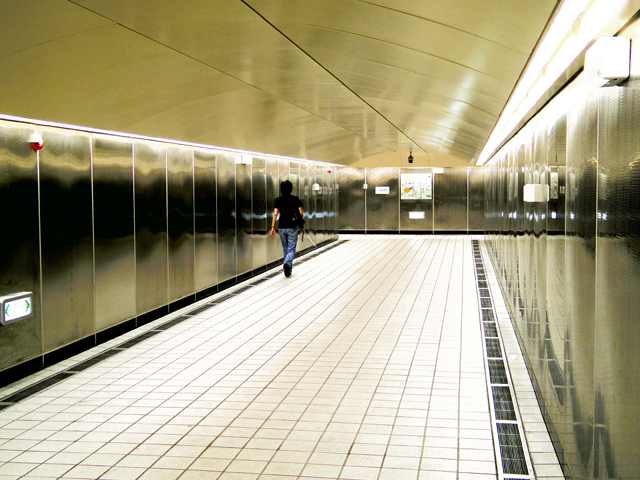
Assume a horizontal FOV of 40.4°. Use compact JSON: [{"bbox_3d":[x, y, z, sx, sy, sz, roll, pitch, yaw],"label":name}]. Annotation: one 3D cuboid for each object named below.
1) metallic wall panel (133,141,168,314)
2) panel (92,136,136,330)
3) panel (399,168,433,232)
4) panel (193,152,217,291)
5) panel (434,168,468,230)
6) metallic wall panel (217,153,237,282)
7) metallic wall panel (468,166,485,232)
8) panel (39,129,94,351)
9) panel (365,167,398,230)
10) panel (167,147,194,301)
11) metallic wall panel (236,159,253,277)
[{"bbox_3d":[-1.914,-0.154,9.777,0.050,1.919,1.046,0,4,9],"label":"metallic wall panel"},{"bbox_3d":[-2.084,-0.090,8.747,0.050,1.919,1.046,0,4,9],"label":"panel"},{"bbox_3d":[2.966,-1.250,26.606,1.036,1.898,0.050,0,4,9],"label":"panel"},{"bbox_3d":[-1.573,-0.284,11.837,0.050,1.919,1.046,0,4,9],"label":"panel"},{"bbox_3d":[3.988,-1.246,26.437,1.036,1.898,0.050,0,4,9],"label":"panel"},{"bbox_3d":[-1.403,-0.349,12.867,0.050,1.919,1.046,0,4,9],"label":"metallic wall panel"},{"bbox_3d":[5.011,-1.242,26.268,1.036,1.898,0.050,0,4,9],"label":"metallic wall panel"},{"bbox_3d":[-2.255,-0.025,7.717,0.050,1.919,1.046,0,4,9],"label":"panel"},{"bbox_3d":[1.943,-1.254,26.775,1.036,1.898,0.050,0,4,9],"label":"panel"},{"bbox_3d":[-1.744,-0.219,10.807,0.050,1.919,1.046,0,4,9],"label":"panel"},{"bbox_3d":[-1.232,-0.414,13.896,0.050,1.919,1.046,0,4,9],"label":"metallic wall panel"}]

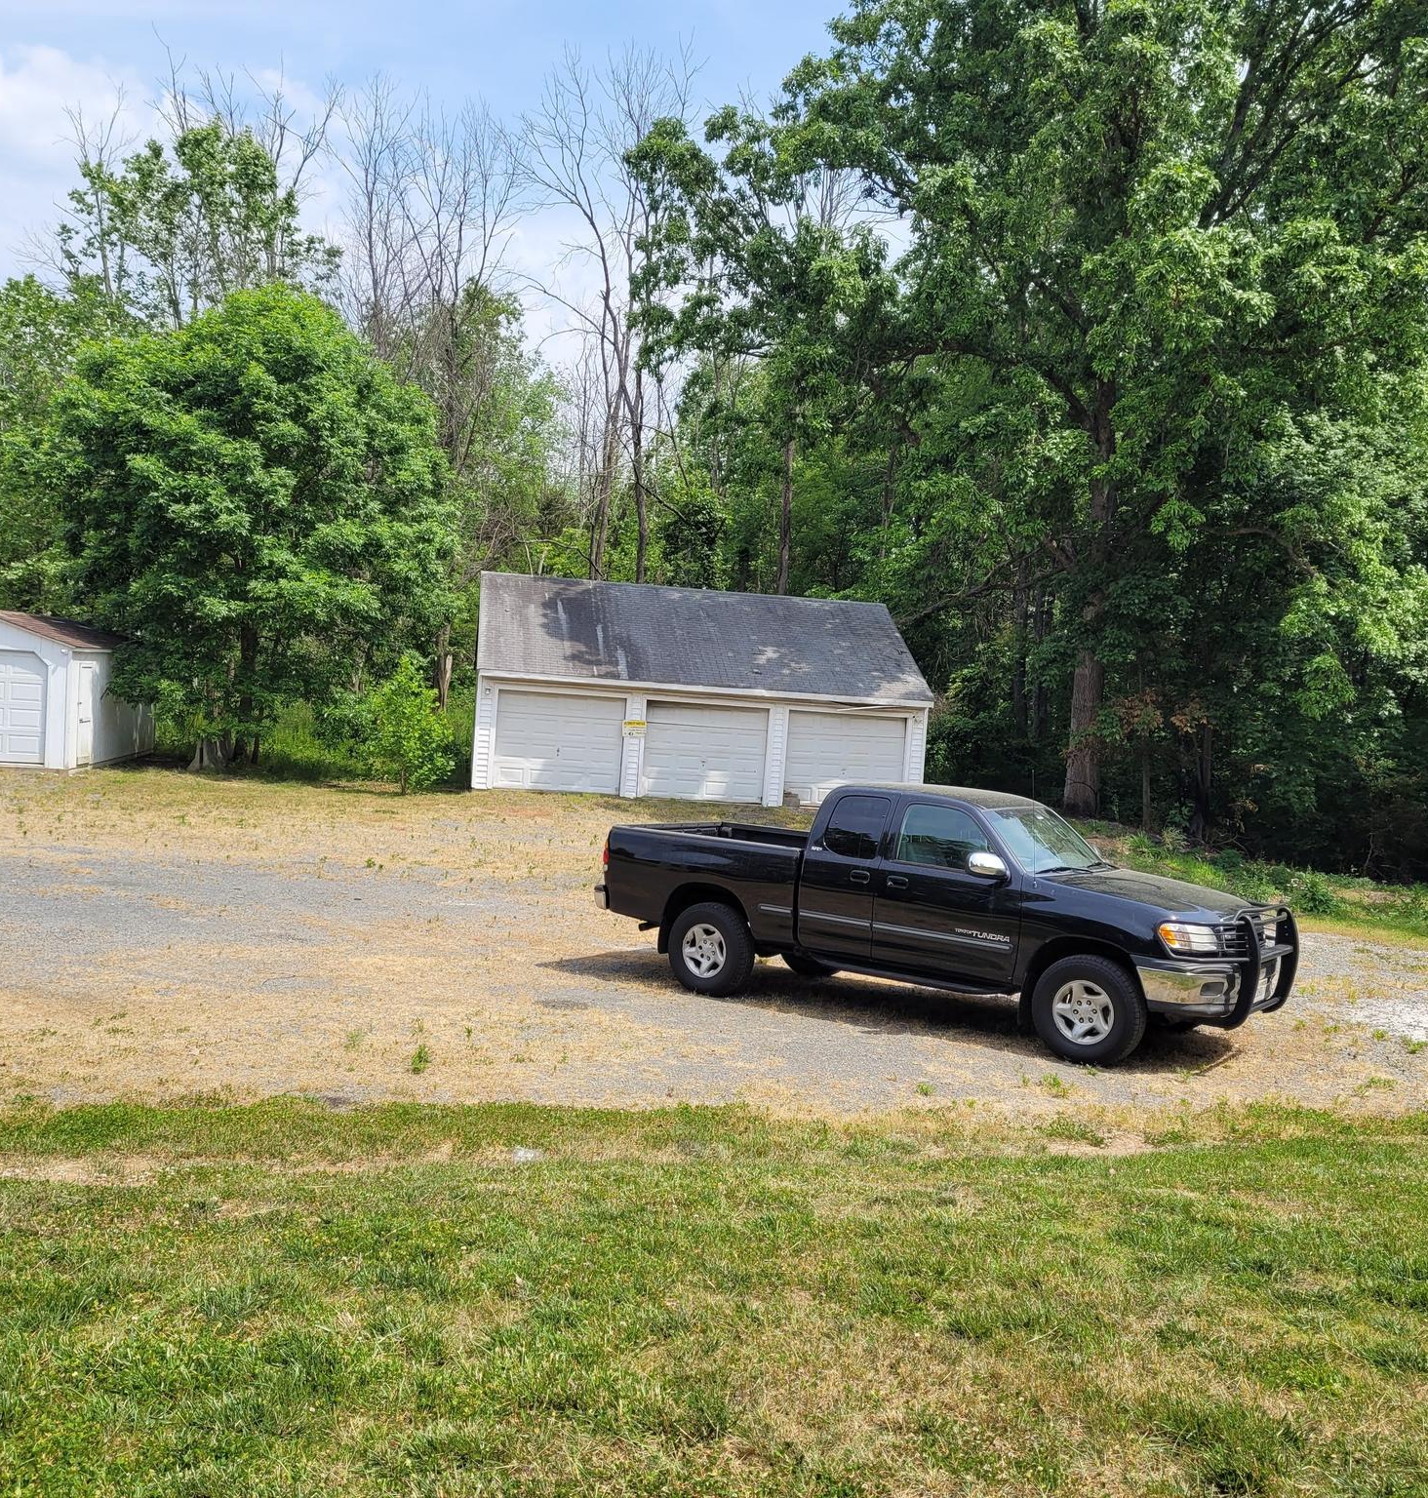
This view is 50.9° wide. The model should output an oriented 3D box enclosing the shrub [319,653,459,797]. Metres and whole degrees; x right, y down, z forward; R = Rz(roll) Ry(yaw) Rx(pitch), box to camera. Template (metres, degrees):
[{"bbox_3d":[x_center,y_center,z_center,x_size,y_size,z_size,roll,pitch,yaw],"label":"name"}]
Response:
[{"bbox_3d":[-6.506,-0.484,30.000,2.450,2.680,2.300,4,3,0],"label":"shrub"}]

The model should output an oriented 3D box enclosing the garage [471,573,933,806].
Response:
[{"bbox_3d":[-0.759,-1.501,36.723,10.038,4.837,8.600,3,3,-10],"label":"garage"}]

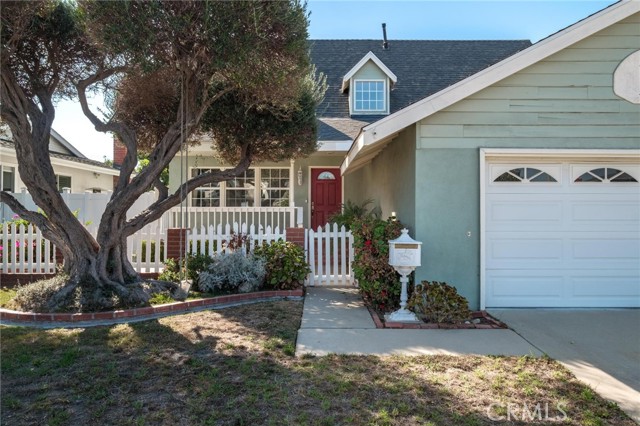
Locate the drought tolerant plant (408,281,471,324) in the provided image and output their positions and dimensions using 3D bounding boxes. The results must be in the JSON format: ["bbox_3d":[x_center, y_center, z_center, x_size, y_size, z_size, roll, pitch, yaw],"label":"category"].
[{"bbox_3d":[1.540,1.110,5.720,0.800,0.490,0.680,0,0,0],"label":"drought tolerant plant"}]

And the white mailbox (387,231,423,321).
[{"bbox_3d":[1.070,0.762,5.580,0.400,1.140,0.320,0,0,5],"label":"white mailbox"}]

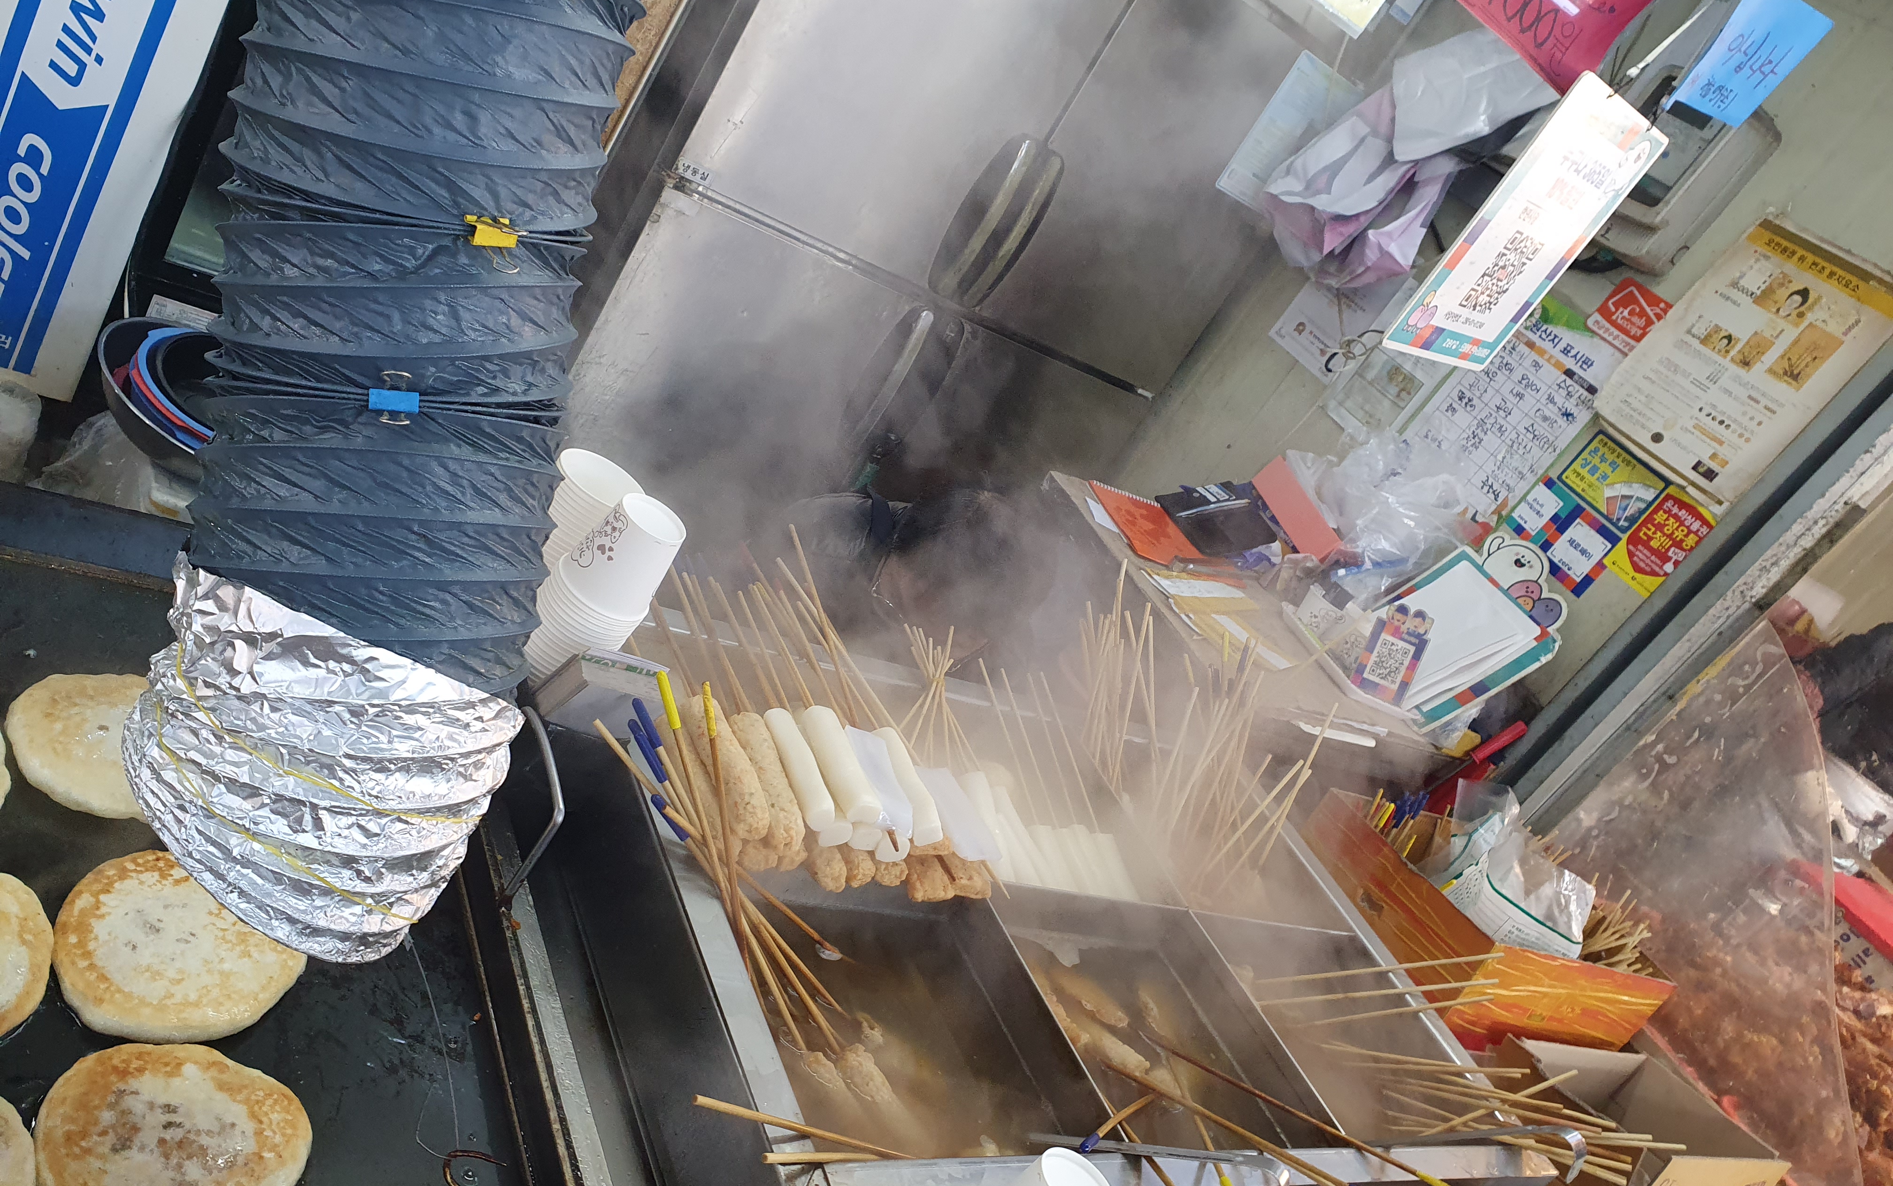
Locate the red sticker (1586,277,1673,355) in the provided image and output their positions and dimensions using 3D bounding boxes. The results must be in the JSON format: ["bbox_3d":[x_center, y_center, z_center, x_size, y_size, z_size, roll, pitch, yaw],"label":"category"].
[{"bbox_3d":[1.072,-0.431,2.228,0.008,0.100,0.116,17,28,-37],"label":"red sticker"}]

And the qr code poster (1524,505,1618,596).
[{"bbox_3d":[0.981,-0.065,2.202,0.008,0.110,0.108,17,28,-37],"label":"qr code poster"}]

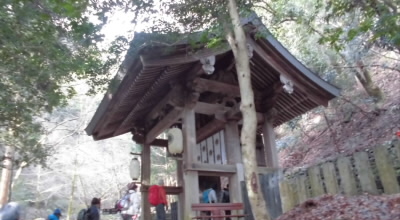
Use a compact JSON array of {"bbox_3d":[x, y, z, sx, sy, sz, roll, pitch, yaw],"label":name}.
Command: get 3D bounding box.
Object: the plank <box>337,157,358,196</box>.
[{"bbox_3d":[3.218,1.447,6.513,0.120,0.860,0.280,8,-24,-27],"label":"plank"}]

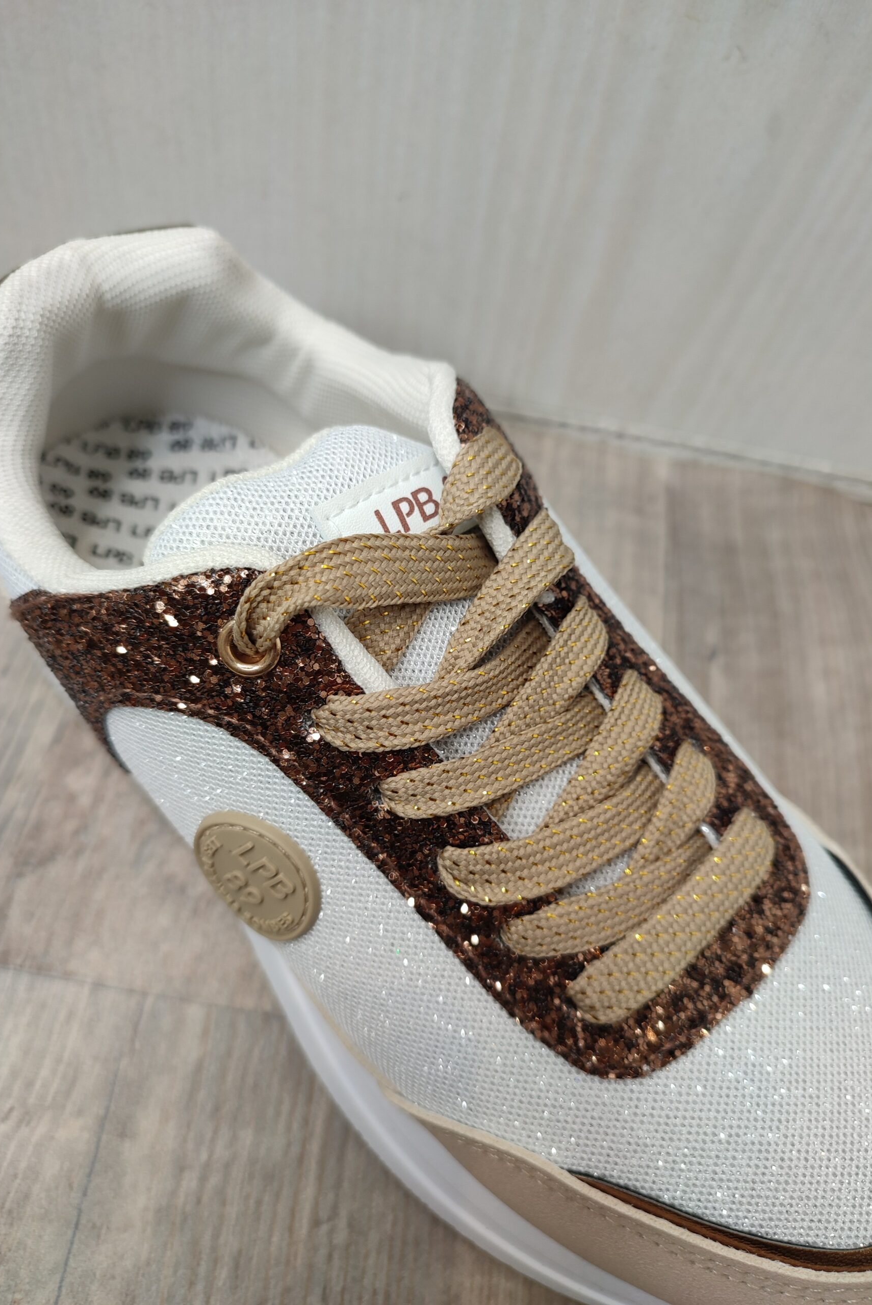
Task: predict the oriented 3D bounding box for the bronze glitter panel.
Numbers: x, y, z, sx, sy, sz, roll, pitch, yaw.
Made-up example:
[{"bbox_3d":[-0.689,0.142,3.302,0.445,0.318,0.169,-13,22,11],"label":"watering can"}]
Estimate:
[{"bbox_3d":[0.004,0.013,0.179,0.099,0.056,0.139,-34,68,-28],"label":"bronze glitter panel"}]

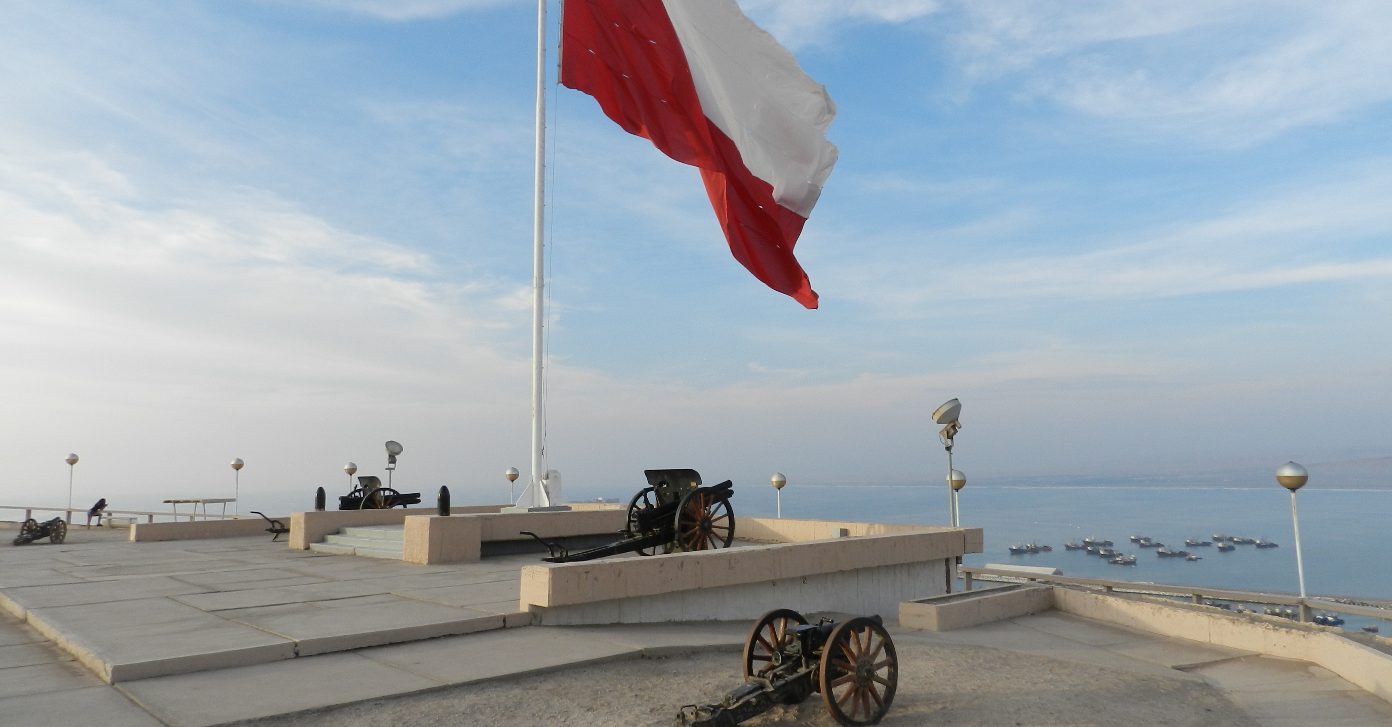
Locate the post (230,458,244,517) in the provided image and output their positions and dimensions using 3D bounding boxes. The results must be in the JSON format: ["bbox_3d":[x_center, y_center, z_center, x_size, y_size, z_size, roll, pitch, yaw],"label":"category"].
[{"bbox_3d":[-15.958,4.356,32.087,0.420,2.100,0.420,-1,-7,0],"label":"post"}]

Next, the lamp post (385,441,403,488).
[{"bbox_3d":[-9.834,3.829,30.040,0.520,2.600,0.500,6,-10,-44],"label":"lamp post"}]

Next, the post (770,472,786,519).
[{"bbox_3d":[2.294,4.076,25.256,0.420,2.150,0.420,-1,-7,0],"label":"post"}]

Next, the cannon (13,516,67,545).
[{"bbox_3d":[-20.347,5.147,28.385,1.000,0.840,1.900,-1,-7,4],"label":"cannon"}]

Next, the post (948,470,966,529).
[{"bbox_3d":[5.361,3.233,18.768,0.420,2.150,0.420,-1,-7,0],"label":"post"}]

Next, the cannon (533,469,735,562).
[{"bbox_3d":[-0.949,2.670,16.218,4.520,1.660,1.700,6,-10,-43],"label":"cannon"}]

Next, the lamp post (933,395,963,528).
[{"bbox_3d":[4.702,1.997,17.034,0.550,2.700,0.550,-7,-9,39],"label":"lamp post"}]

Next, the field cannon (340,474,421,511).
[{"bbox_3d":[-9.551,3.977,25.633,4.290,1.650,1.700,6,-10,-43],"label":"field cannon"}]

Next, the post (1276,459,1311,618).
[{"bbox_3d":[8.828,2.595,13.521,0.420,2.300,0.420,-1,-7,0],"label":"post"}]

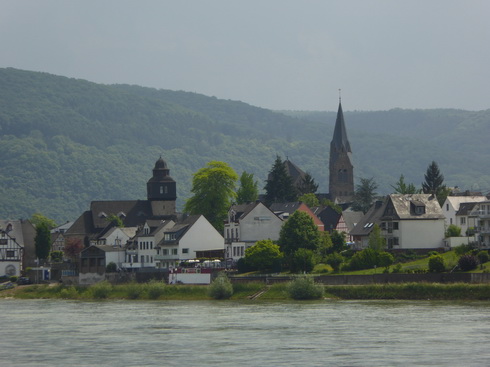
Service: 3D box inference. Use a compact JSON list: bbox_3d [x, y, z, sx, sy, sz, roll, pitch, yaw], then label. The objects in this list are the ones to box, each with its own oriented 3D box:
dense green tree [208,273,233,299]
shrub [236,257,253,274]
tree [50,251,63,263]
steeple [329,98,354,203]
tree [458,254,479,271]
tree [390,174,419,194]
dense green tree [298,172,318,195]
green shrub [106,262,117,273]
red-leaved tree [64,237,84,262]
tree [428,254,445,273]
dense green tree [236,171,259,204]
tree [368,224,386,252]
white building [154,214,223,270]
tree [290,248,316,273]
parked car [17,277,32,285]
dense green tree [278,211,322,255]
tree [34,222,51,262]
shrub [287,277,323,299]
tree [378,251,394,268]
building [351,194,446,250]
[{"bbox_3d":[-4.556,19.392,461.910,4.560,4.990,4.560,0,-2,0],"label":"dense green tree"},{"bbox_3d":[0.000,15.231,452.000,3.300,3.400,3.200,0,-2,0],"label":"shrub"},{"bbox_3d":[-39.737,15.389,513.000,2.600,2.500,2.500,0,-2,0],"label":"tree"},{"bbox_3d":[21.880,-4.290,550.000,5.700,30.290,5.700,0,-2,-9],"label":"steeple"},{"bbox_3d":[42.934,15.259,467.944,3.750,3.130,3.750,0,-2,0],"label":"tree"},{"bbox_3d":[31.461,5.720,480.000,6.500,15.200,6.500,0,-2,0],"label":"tree"},{"bbox_3d":[14.091,1.917,539.847,4.440,8.500,4.440,0,-2,0],"label":"dense green tree"},{"bbox_3d":[-22.140,13.990,404.000,1.710,1.740,1.800,0,-2,0],"label":"green shrub"},{"bbox_3d":[-34.892,13.556,497.906,4.090,5.220,4.090,0,-2,0],"label":"red-leaved tree"},{"bbox_3d":[36.451,15.206,461.939,3.040,3.380,3.040,0,-2,0],"label":"tree"},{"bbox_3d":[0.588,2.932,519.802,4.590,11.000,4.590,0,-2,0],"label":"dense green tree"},{"bbox_3d":[22.430,9.570,412.000,3.050,5.250,3.000,0,-2,0],"label":"tree"},{"bbox_3d":[-10.724,11.681,484.355,11.000,10.500,10.200,1,-2,-30],"label":"white building"},{"bbox_3d":[10.577,13.922,440.000,4.700,4.400,4.500,0,-2,0],"label":"tree"},{"bbox_3d":[-43.896,19.364,484.973,1.800,1.500,4.300,1,-2,-30],"label":"parked car"},{"bbox_3d":[10.263,10.448,450.000,7.700,10.600,7.700,0,-2,0],"label":"dense green tree"},{"bbox_3d":[-34.780,9.920,418.000,2.750,6.610,2.700,0,-2,0],"label":"tree"},{"bbox_3d":[9.810,16.920,393.000,6.060,3.800,5.300,0,-2,0],"label":"shrub"},{"bbox_3d":[27.192,14.648,465.941,2.870,3.260,2.870,0,-2,0],"label":"tree"},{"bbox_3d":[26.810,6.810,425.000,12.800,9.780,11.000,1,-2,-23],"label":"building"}]

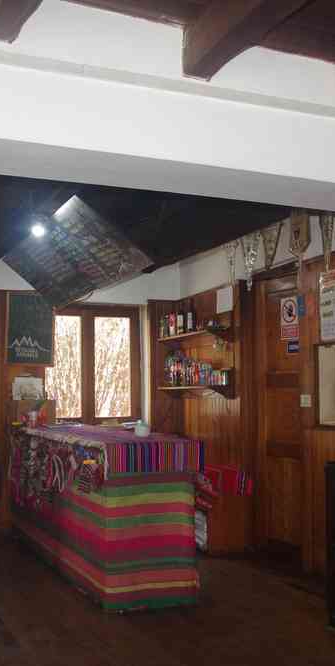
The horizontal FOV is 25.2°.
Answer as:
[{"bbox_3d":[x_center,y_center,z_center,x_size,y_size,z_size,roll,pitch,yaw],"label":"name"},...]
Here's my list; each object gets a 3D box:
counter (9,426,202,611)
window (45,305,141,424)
[{"bbox_3d":[-0.494,1.203,5.368,0.715,0.949,1.950,2,-4,-23],"label":"counter"},{"bbox_3d":[-0.684,0.286,6.719,0.927,1.063,0.091,2,-4,-23],"label":"window"}]

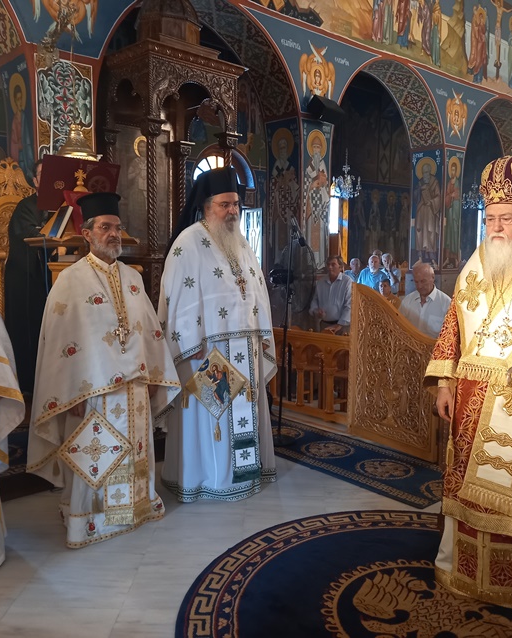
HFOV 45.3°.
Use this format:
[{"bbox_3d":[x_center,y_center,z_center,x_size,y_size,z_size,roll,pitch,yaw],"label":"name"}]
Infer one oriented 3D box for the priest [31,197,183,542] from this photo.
[{"bbox_3d":[-0.766,0.243,3.147,0.770,1.755,0.520,-5,8,-41],"label":"priest"}]

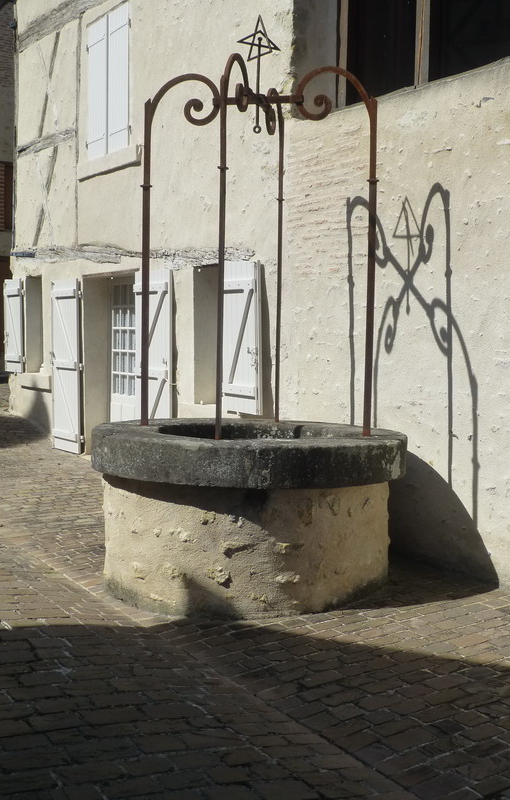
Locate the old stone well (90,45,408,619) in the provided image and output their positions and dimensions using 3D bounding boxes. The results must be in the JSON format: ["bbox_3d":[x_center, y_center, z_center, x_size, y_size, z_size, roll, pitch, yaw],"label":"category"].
[{"bbox_3d":[-0.012,-0.570,6.650,1.960,3.450,1.960,0,3,0],"label":"old stone well"}]

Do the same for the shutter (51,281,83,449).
[{"bbox_3d":[-2.200,-0.395,12.280,0.060,1.980,0.690,-2,4,-33],"label":"shutter"}]

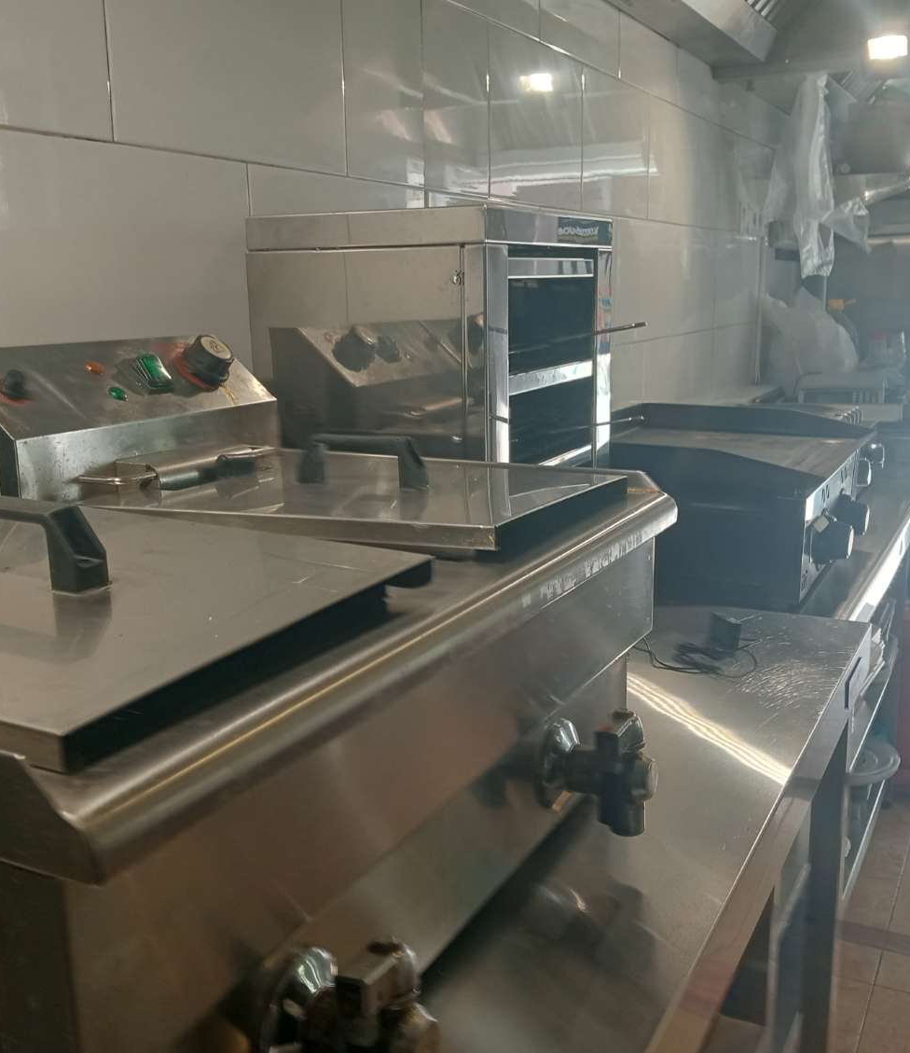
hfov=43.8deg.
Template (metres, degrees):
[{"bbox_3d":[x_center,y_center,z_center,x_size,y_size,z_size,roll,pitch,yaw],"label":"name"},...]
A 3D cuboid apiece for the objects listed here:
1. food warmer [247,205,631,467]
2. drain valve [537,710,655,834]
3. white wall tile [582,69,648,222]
[{"bbox_3d":[-0.008,-0.101,1.294,0.266,0.484,0.358,5,14,26],"label":"food warmer"},{"bbox_3d":[0.110,0.178,0.834,0.077,0.095,0.066,5,14,26],"label":"drain valve"},{"bbox_3d":[0.312,-0.735,2.205,0.010,0.252,0.396,5,14,26],"label":"white wall tile"}]

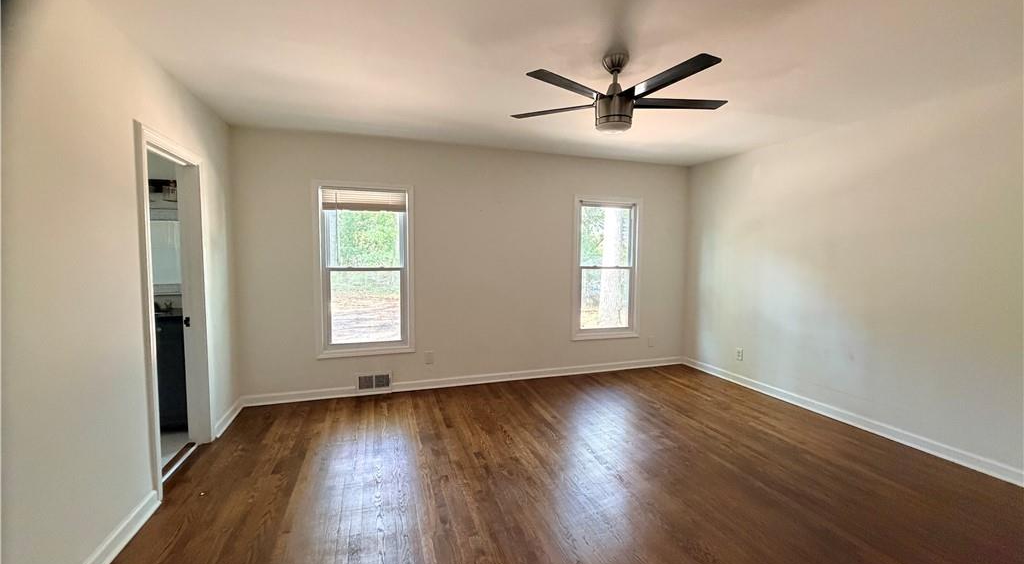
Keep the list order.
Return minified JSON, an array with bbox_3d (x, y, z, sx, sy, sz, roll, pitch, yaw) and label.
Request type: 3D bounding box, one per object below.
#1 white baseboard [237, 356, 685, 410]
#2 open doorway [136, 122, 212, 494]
[{"bbox_3d":[-0.138,1.058,4.604,4.976,0.102,0.027,-1,4,-18],"label":"white baseboard"},{"bbox_3d":[-2.158,0.178,2.632,0.144,2.097,0.866,-1,4,-18],"label":"open doorway"}]

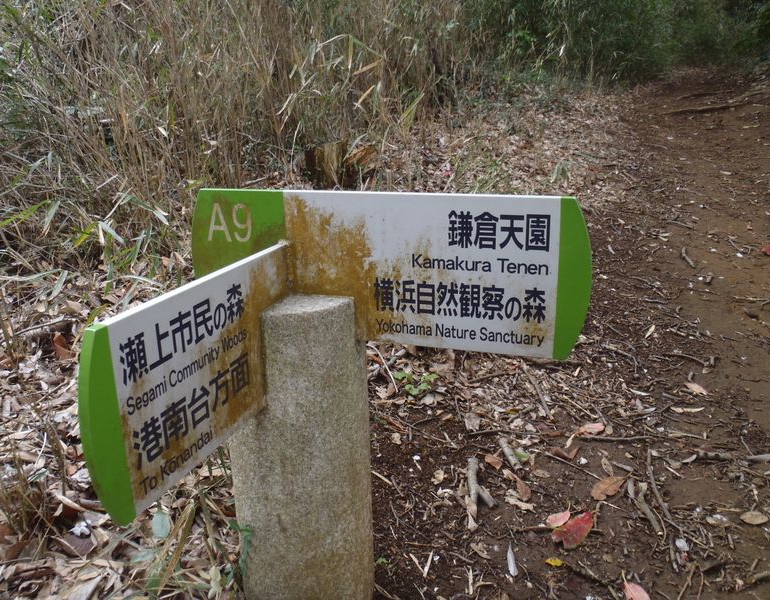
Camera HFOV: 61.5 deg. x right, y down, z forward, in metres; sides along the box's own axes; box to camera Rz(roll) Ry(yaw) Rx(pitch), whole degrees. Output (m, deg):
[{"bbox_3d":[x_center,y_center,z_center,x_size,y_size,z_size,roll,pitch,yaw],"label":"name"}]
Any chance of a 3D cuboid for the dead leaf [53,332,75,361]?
[{"bbox_3d":[-1.217,0.177,2.465,0.080,0.090,0.050,-10,19,-27],"label":"dead leaf"}]

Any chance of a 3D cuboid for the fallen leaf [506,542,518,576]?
[{"bbox_3d":[0.275,0.562,1.401,0.021,0.010,0.105,1,17,5],"label":"fallen leaf"}]

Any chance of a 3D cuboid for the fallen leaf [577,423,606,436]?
[{"bbox_3d":[0.551,0.347,1.734,0.094,0.015,0.043,-10,22,-23],"label":"fallen leaf"}]

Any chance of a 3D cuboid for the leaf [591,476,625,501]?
[{"bbox_3d":[0.516,0.431,1.498,0.051,0.018,0.122,12,24,33],"label":"leaf"}]

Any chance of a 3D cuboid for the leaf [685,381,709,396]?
[{"bbox_3d":[1.063,0.303,2.204,0.040,0.018,0.100,-7,18,-19],"label":"leaf"}]

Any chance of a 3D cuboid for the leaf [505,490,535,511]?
[{"bbox_3d":[0.335,0.497,1.600,0.085,0.018,0.040,12,21,37],"label":"leaf"}]

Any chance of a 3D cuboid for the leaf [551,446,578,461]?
[{"bbox_3d":[0.457,0.385,1.625,0.070,0.022,0.054,-1,20,3],"label":"leaf"}]

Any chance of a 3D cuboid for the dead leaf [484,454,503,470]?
[{"bbox_3d":[0.298,0.444,1.775,0.042,0.020,0.075,-9,18,-24],"label":"dead leaf"}]

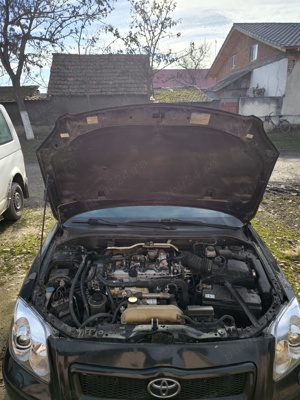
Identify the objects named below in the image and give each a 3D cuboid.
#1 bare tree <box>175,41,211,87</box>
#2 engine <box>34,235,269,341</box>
[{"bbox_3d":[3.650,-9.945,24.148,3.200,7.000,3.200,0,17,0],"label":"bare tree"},{"bbox_3d":[0.030,0.522,1.508,1.150,0.420,0.720,0,17,-1],"label":"engine"}]

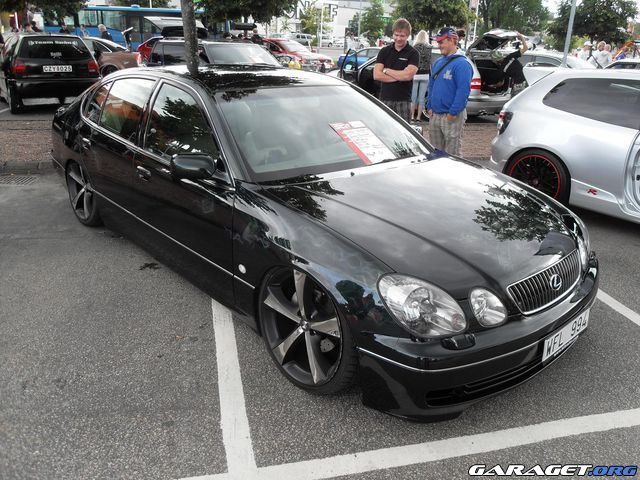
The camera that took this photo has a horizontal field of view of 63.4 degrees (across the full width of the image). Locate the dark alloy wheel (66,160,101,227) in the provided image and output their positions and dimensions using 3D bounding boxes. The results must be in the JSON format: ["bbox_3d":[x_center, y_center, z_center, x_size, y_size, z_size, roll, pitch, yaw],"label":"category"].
[{"bbox_3d":[-1.907,-0.459,4.392,0.240,0.665,0.665,-16,28,-40],"label":"dark alloy wheel"}]

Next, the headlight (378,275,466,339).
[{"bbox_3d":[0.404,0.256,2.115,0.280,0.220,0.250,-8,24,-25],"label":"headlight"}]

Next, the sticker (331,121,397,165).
[{"bbox_3d":[0.296,-0.630,3.335,0.300,0.015,0.415,-17,58,-39],"label":"sticker"}]

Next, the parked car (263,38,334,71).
[{"bbox_3d":[-1.477,-7.545,21.363,1.730,1.430,4.250,-17,29,-40],"label":"parked car"}]

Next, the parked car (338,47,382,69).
[{"bbox_3d":[2.785,-9.735,28.000,4.400,1.400,1.740,-1,22,-9],"label":"parked car"}]

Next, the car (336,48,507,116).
[{"bbox_3d":[2.038,-3.723,11.991,4.600,1.450,1.780,21,28,39],"label":"car"}]

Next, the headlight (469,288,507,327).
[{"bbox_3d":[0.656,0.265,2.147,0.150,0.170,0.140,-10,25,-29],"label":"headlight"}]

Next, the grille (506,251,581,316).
[{"bbox_3d":[1.075,0.196,2.365,0.640,0.155,0.130,-16,28,-40],"label":"grille"}]

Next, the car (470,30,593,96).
[{"bbox_3d":[6.395,-4.516,14.455,1.770,1.450,4.500,-16,28,-38],"label":"car"}]

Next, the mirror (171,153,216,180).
[{"bbox_3d":[-0.659,-0.382,2.697,0.210,0.120,0.120,-16,28,-40],"label":"mirror"}]

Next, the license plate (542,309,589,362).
[{"bbox_3d":[1.153,0.436,2.407,0.480,0.110,0.020,-17,24,-39],"label":"license plate"}]

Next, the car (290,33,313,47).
[{"bbox_3d":[-2.732,-26.630,69.000,4.400,1.750,1.800,3,22,2],"label":"car"}]

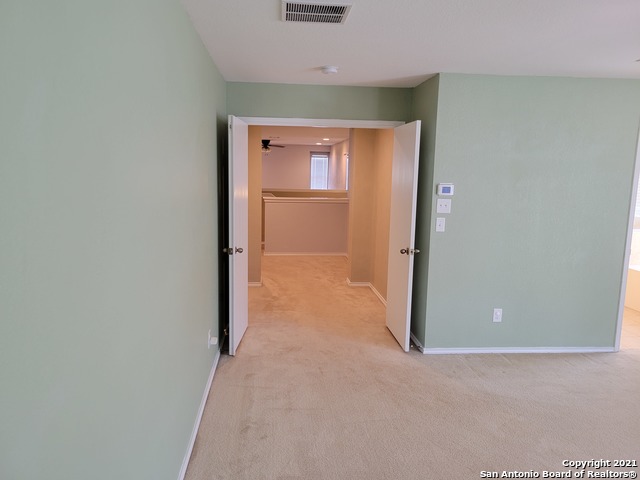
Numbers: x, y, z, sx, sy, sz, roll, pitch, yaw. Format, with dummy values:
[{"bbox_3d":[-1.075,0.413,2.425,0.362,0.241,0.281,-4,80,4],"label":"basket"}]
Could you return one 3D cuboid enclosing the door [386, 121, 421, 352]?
[{"bbox_3d":[0.773,-0.048,4.544,0.040,2.030,0.730,0,8,-6],"label":"door"}]

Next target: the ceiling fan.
[{"bbox_3d":[-1.475,-2.577,13.246,1.280,0.360,1.280,0,8,-5],"label":"ceiling fan"}]

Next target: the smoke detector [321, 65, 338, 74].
[{"bbox_3d":[0.076,-1.365,3.861,0.130,0.042,0.130,0,8,-5],"label":"smoke detector"}]

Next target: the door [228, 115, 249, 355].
[{"bbox_3d":[-0.737,-0.057,4.404,0.040,2.030,0.730,1,8,1],"label":"door"}]

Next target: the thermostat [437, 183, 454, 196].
[{"bbox_3d":[1.073,-0.425,4.096,0.130,0.090,0.030,0,8,-5],"label":"thermostat"}]

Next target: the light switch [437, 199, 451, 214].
[{"bbox_3d":[1.066,-0.287,4.124,0.116,0.117,0.012,0,8,-5],"label":"light switch"}]

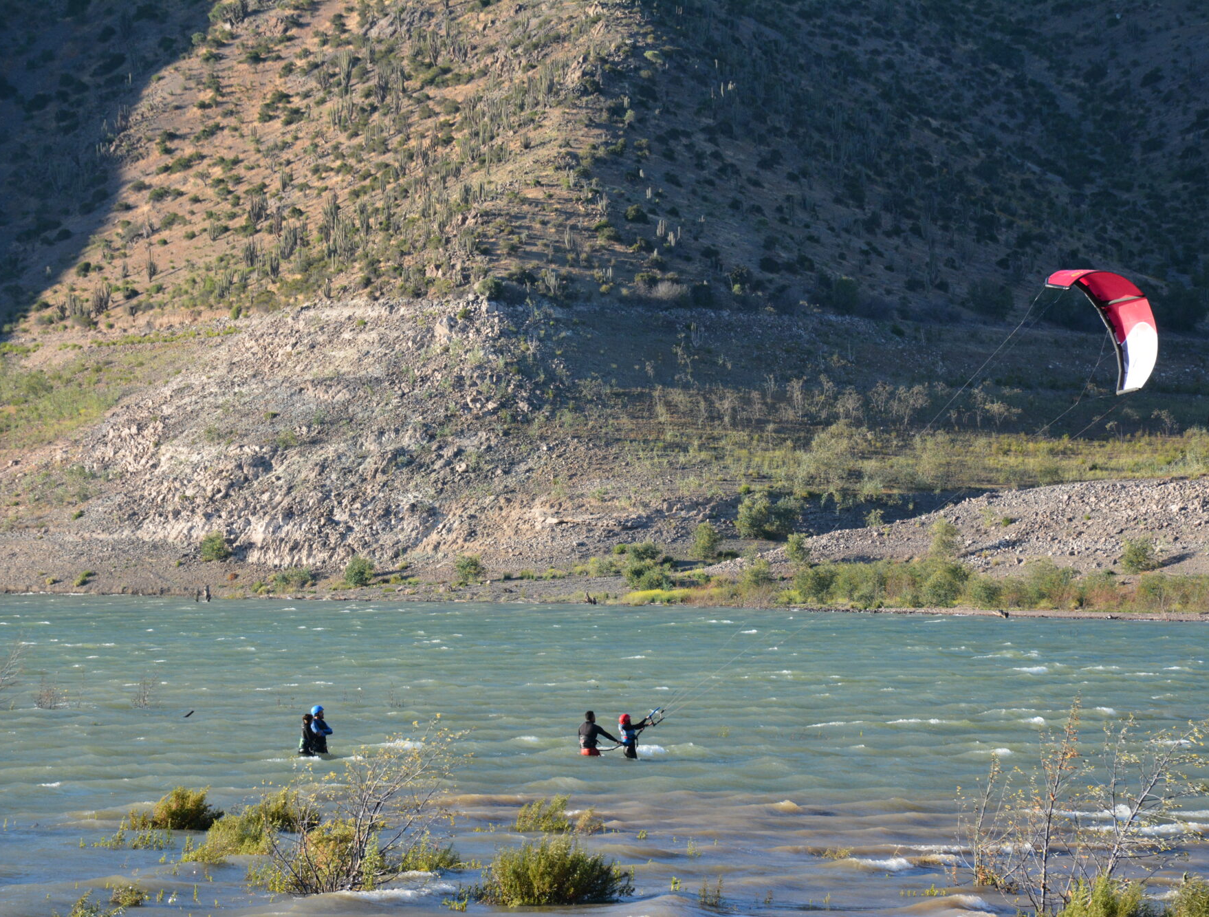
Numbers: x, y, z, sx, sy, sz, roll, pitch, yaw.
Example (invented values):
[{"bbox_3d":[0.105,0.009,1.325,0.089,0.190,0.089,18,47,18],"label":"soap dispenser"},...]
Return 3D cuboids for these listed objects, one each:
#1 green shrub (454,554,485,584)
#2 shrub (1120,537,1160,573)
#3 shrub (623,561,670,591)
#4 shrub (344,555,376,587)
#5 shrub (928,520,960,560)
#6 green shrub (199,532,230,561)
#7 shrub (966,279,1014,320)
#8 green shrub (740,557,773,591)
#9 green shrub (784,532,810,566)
[{"bbox_3d":[-8.691,7.107,385.000,1.940,1.870,1.790,0,-1,0],"label":"green shrub"},{"bbox_3d":[29.025,5.242,325.000,2.150,1.920,1.980,0,-1,0],"label":"shrub"},{"bbox_3d":[2.569,7.091,363.000,2.780,1.770,2.550,0,-1,0],"label":"shrub"},{"bbox_3d":[-15.761,7.245,385.000,2.010,2.010,1.850,0,-1,0],"label":"shrub"},{"bbox_3d":[19.449,4.641,343.000,1.670,2.210,1.540,0,-1,0],"label":"shrub"},{"bbox_3d":[-26.143,5.908,402.000,2.030,1.960,1.860,0,-1,0],"label":"green shrub"},{"bbox_3d":[31.150,-12.865,485.000,3.710,3.200,3.410,0,-1,0],"label":"shrub"},{"bbox_3d":[8.904,6.743,350.000,1.890,1.890,1.740,0,-1,0],"label":"green shrub"},{"bbox_3d":[11.191,5.270,348.000,1.450,1.880,1.340,0,-1,0],"label":"green shrub"}]

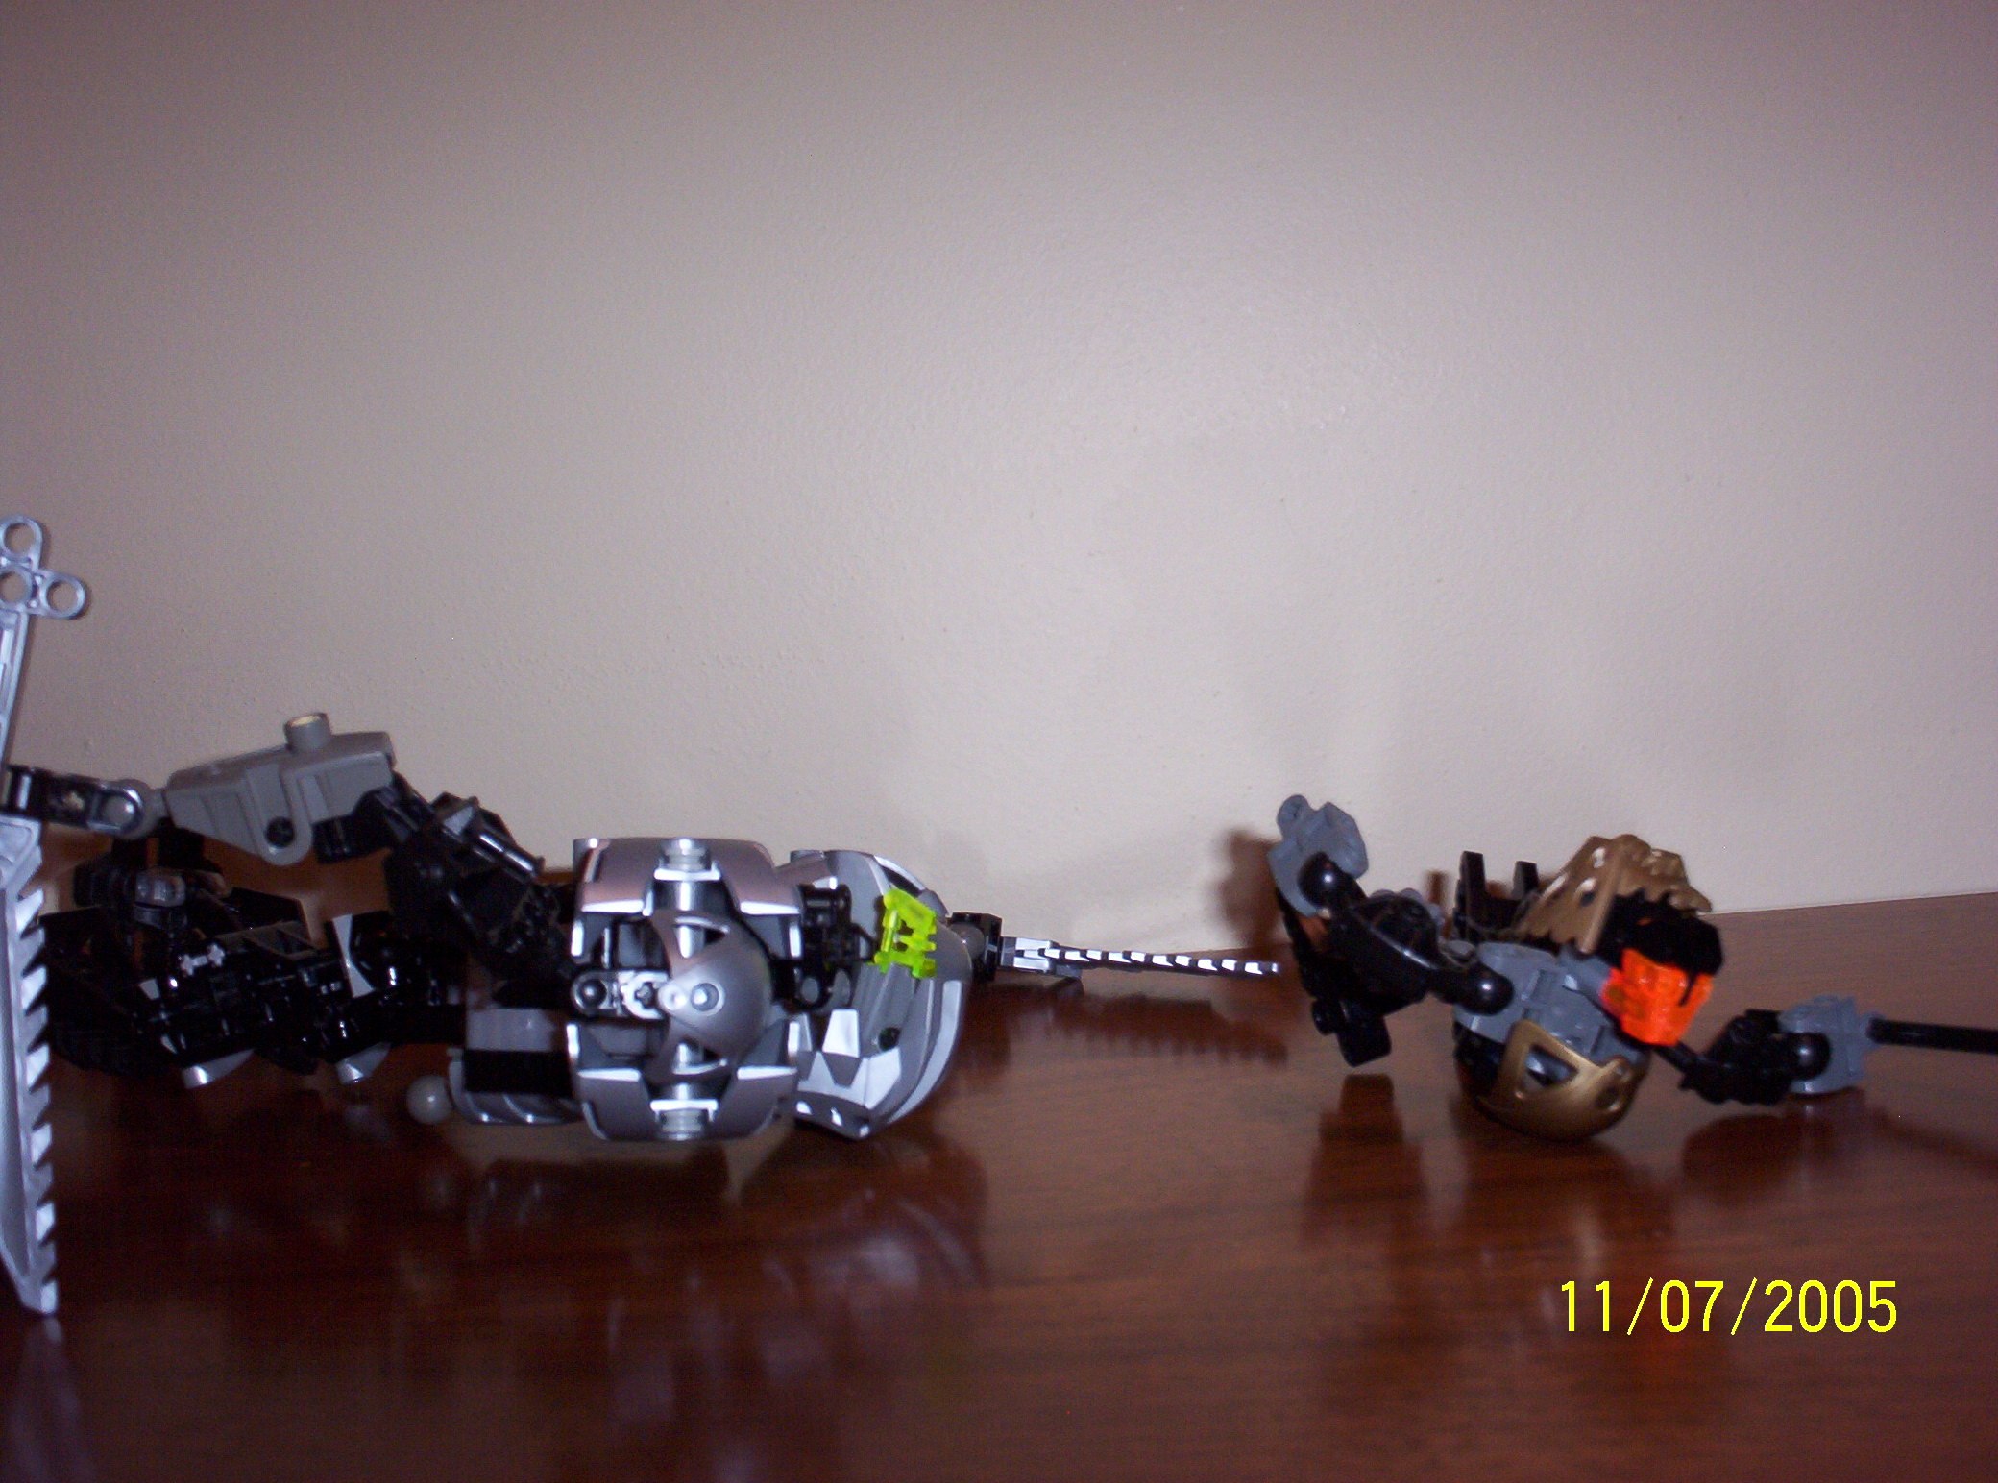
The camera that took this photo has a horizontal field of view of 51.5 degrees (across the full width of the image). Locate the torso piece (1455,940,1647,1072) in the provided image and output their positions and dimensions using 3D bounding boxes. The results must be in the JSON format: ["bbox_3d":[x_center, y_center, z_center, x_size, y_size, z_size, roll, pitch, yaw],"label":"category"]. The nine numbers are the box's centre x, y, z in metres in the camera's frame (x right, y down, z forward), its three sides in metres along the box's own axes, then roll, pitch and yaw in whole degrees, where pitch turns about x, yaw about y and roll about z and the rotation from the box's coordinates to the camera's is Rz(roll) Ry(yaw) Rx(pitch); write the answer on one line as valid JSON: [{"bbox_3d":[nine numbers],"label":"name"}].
[{"bbox_3d":[0.110,0.053,0.411,0.034,0.021,0.025,29,9,10],"label":"torso piece"}]

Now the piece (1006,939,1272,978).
[{"bbox_3d":[0.037,0.057,0.542,0.080,0.009,0.012,-2,3,23],"label":"piece"}]

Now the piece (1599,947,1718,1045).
[{"bbox_3d":[0.131,0.050,0.411,0.019,0.016,0.017,19,6,10],"label":"piece"}]

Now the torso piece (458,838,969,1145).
[{"bbox_3d":[-0.056,0.050,0.425,0.101,0.060,0.056,0,-3,0],"label":"torso piece"}]

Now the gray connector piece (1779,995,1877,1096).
[{"bbox_3d":[0.167,0.061,0.416,0.018,0.019,0.017,-3,3,6],"label":"gray connector piece"}]

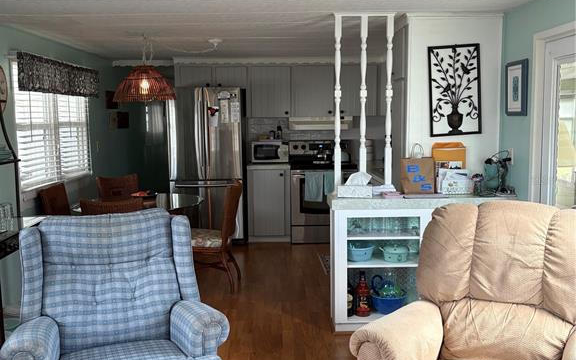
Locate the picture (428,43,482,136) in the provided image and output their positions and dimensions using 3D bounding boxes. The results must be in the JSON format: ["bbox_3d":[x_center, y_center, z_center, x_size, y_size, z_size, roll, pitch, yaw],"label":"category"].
[{"bbox_3d":[1.171,-0.629,4.039,0.365,0.645,0.025,-4,6,-1],"label":"picture"}]

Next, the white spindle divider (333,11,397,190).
[{"bbox_3d":[0.522,-0.517,3.952,0.430,1.235,0.075,-1,6,0],"label":"white spindle divider"}]

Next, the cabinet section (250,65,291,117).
[{"bbox_3d":[-0.225,-1.082,7.100,0.509,0.608,0.310,-1,6,-1],"label":"cabinet section"}]

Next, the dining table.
[{"bbox_3d":[-1.305,0.573,5.136,1.120,0.740,1.150,-1,6,-1],"label":"dining table"}]

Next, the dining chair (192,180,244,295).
[{"bbox_3d":[-0.694,0.471,4.941,0.550,0.885,0.470,1,6,15],"label":"dining chair"}]

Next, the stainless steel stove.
[{"bbox_3d":[0.414,0.124,7.022,0.765,1.190,0.680,-1,6,-1],"label":"stainless steel stove"}]

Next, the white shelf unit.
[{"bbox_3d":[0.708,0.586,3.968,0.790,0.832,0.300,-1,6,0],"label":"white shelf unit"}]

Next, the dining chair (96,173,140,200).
[{"bbox_3d":[-1.534,0.419,5.502,0.460,0.885,0.550,-4,7,-30],"label":"dining chair"}]

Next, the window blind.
[{"bbox_3d":[-2.019,-0.472,5.093,0.060,0.980,1.650,-1,6,0],"label":"window blind"}]

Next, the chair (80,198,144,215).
[{"bbox_3d":[-1.254,0.549,4.241,0.460,0.885,0.550,-2,6,-12],"label":"chair"}]

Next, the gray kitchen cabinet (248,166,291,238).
[{"bbox_3d":[-0.223,0.258,7.075,0.505,0.930,0.610,-1,6,-1],"label":"gray kitchen cabinet"}]

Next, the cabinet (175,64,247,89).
[{"bbox_3d":[-0.928,-1.255,7.040,0.850,0.300,0.330,-1,6,-1],"label":"cabinet"}]

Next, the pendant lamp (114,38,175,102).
[{"bbox_3d":[-1.201,-0.939,4.860,0.530,0.555,0.530,-1,6,0],"label":"pendant lamp"}]

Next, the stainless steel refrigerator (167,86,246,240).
[{"bbox_3d":[-0.935,-0.157,6.886,0.840,1.800,0.840,-1,6,-1],"label":"stainless steel refrigerator"}]

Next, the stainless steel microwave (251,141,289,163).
[{"bbox_3d":[-0.213,-0.347,7.101,0.440,0.262,0.350,-1,6,-1],"label":"stainless steel microwave"}]

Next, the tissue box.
[{"bbox_3d":[0.442,0.073,3.872,0.225,0.078,0.120,0,6,5],"label":"tissue box"}]

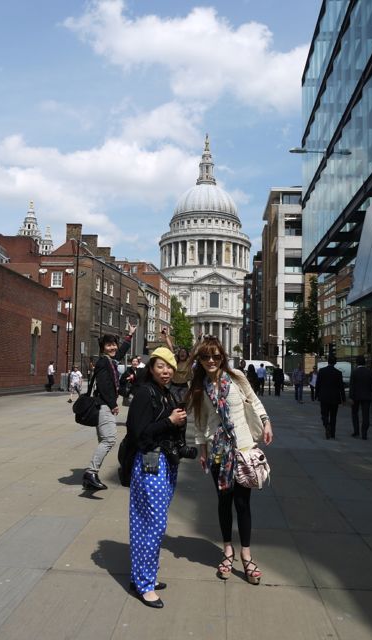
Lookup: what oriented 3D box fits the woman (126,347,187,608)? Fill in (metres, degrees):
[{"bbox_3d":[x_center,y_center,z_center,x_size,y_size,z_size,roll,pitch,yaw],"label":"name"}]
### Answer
[{"bbox_3d":[-0.188,0.995,3.436,0.390,1.620,0.440,-4,-7,42],"label":"woman"}]

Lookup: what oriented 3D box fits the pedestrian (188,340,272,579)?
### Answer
[{"bbox_3d":[0.322,0.963,3.749,0.570,1.670,0.430,1,-5,3],"label":"pedestrian"}]

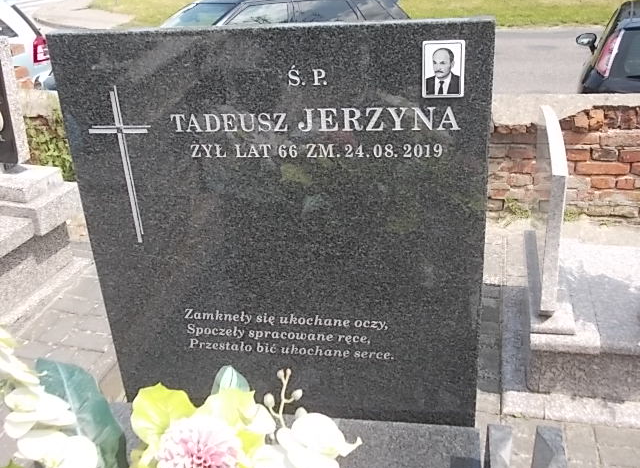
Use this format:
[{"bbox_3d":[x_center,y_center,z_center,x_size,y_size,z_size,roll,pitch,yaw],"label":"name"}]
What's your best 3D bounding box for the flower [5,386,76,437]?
[{"bbox_3d":[-0.394,0.252,0.990,0.092,0.060,0.060,6,26,20],"label":"flower"}]

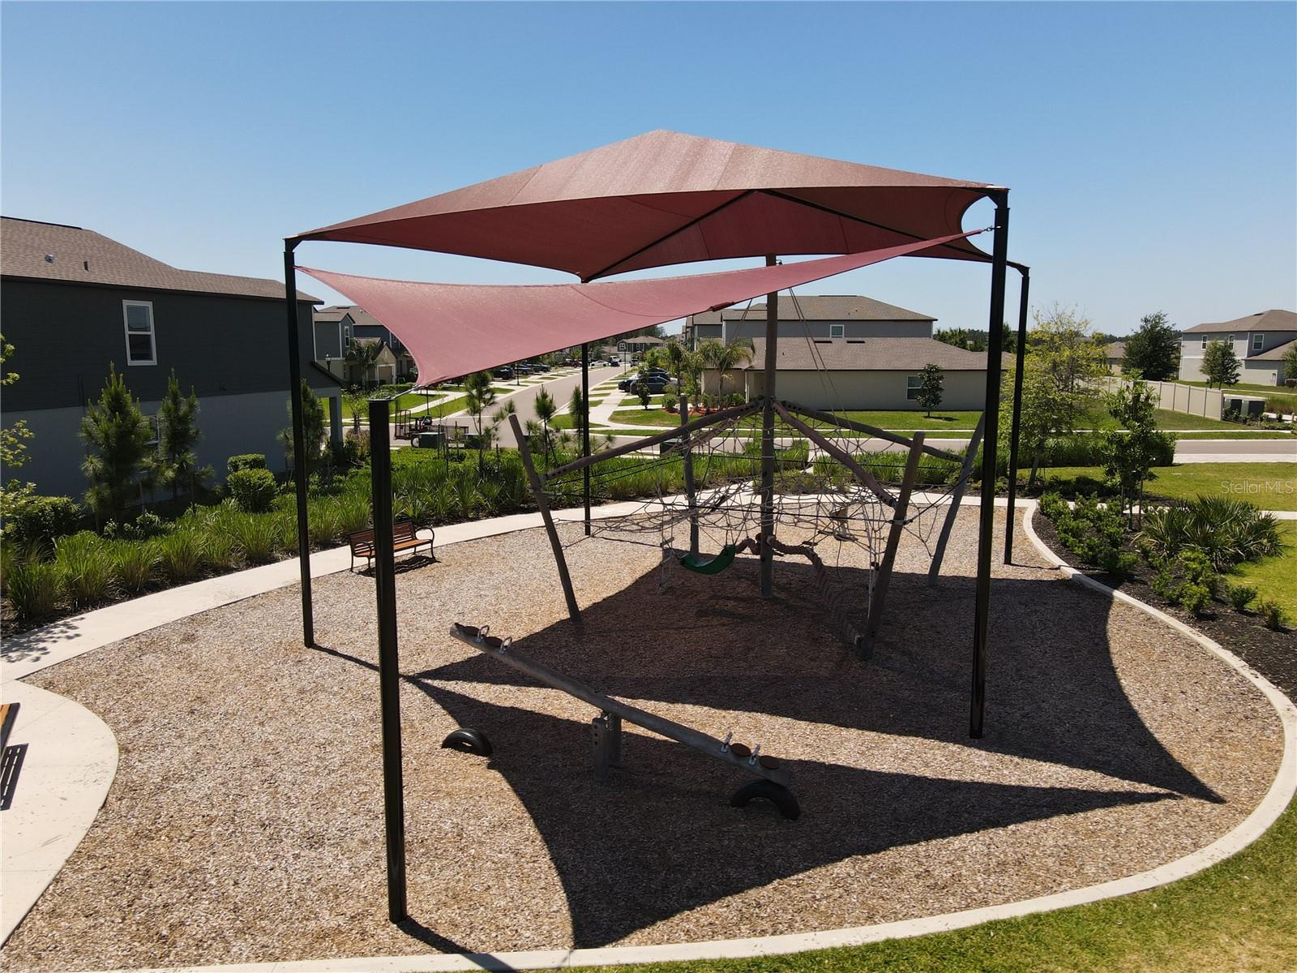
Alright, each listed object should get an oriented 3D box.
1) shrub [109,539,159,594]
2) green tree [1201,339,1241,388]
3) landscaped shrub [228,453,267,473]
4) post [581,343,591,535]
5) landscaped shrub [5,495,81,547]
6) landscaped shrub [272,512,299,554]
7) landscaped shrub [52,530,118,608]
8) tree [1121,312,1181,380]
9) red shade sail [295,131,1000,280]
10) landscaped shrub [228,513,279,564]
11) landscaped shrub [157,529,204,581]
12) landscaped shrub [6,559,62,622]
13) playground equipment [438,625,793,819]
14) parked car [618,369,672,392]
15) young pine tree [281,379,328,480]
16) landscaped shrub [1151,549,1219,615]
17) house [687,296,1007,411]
[{"bbox_3d":[-8.728,1.318,15.191,0.710,0.841,0.710,-5,10,-30],"label":"shrub"},{"bbox_3d":[56.969,-12.145,89.135,3.317,4.880,3.317,5,10,32],"label":"green tree"},{"bbox_3d":[-12.685,-0.487,28.439,1.050,1.020,1.200,2,9,12],"label":"landscaped shrub"},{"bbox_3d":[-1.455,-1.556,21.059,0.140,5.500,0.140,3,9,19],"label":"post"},{"bbox_3d":[-13.261,0.789,19.714,1.300,1.150,1.600,2,9,12],"label":"landscaped shrub"},{"bbox_3d":[-7.676,1.015,19.236,0.740,0.848,0.740,0,9,0],"label":"landscaped shrub"},{"bbox_3d":[-9.024,1.291,14.322,0.871,1.146,0.871,-5,10,-32],"label":"landscaped shrub"},{"bbox_3d":[58.801,-16.132,104.617,5.888,8.285,5.888,5,10,29],"label":"tree"},{"bbox_3d":[0.994,-4.338,14.118,8.928,1.500,8.458,4,9,24],"label":"red shade sail"},{"bbox_3d":[-8.256,1.035,18.702,1.100,1.050,1.050,-4,10,-24],"label":"landscaped shrub"},{"bbox_3d":[-8.358,1.192,15.999,0.733,0.855,0.733,-4,9,-28],"label":"landscaped shrub"},{"bbox_3d":[-9.335,1.542,13.585,0.703,0.863,0.703,-6,10,-35],"label":"landscaped shrub"},{"bbox_3d":[-0.401,2.290,9.239,3.950,1.500,0.500,4,9,22],"label":"playground equipment"},{"bbox_3d":[-0.358,-10.517,91.464,5.100,1.800,1.920,-2,9,-12],"label":"parked car"},{"bbox_3d":[-11.222,-1.738,29.094,1.500,3.350,1.450,-3,9,-21],"label":"young pine tree"},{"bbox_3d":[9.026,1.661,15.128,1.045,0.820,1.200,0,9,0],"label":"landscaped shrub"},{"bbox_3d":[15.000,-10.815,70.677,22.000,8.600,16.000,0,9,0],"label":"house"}]

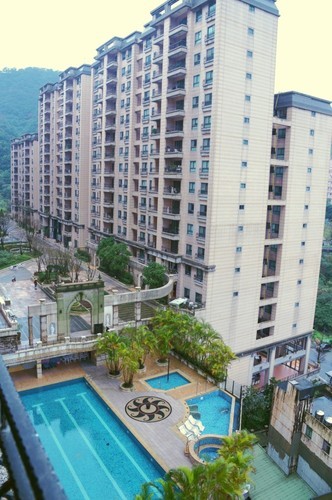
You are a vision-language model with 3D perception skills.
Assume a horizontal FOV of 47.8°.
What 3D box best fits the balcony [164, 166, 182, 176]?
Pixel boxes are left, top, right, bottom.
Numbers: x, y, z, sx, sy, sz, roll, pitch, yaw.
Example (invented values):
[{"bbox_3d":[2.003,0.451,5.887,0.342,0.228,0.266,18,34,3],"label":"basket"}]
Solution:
[{"bbox_3d":[1.183,-12.631,61.478,1.500,1.500,4.700,-4,12,-34],"label":"balcony"}]

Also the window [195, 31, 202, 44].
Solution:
[{"bbox_3d":[4.493,-29.353,51.779,0.200,1.480,1.420,-4,11,-31],"label":"window"}]

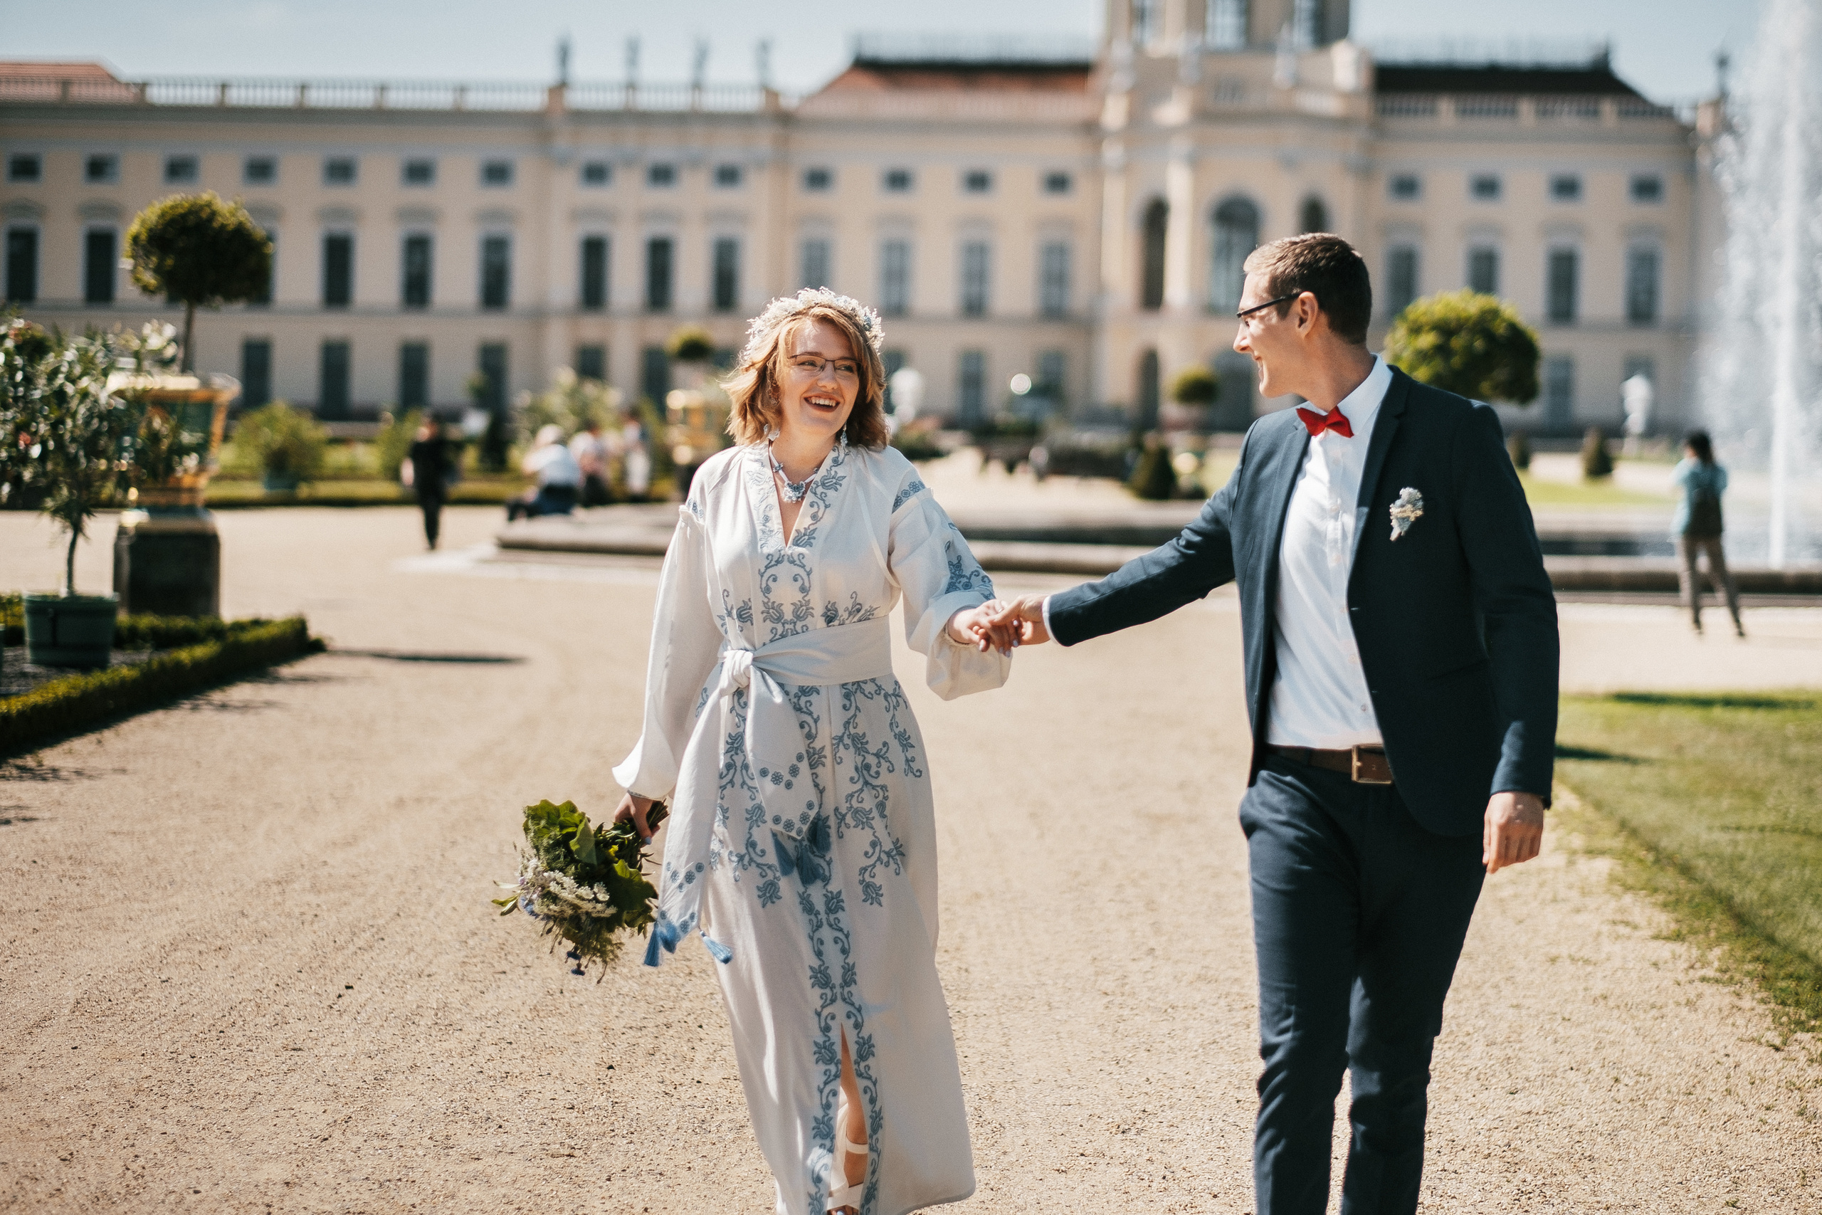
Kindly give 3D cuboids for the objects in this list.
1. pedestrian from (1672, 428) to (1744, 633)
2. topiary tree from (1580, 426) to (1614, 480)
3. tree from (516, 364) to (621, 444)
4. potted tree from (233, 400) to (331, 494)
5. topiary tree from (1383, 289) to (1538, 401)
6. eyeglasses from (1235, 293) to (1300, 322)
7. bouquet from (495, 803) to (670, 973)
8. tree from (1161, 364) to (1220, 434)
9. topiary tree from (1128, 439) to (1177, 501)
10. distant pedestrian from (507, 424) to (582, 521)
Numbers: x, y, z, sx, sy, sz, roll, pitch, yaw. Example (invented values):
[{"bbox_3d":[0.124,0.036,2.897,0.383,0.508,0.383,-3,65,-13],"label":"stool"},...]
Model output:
[{"bbox_3d":[6.332,-0.582,33.800,0.520,1.640,0.420,0,3,-27],"label":"pedestrian"},{"bbox_3d":[20.196,-4.538,125.000,0.950,1.550,0.950,1,2,0],"label":"topiary tree"},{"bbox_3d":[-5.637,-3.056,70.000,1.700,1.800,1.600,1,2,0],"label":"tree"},{"bbox_3d":[-11.287,-2.912,76.000,1.700,1.550,1.600,1,2,0],"label":"potted tree"},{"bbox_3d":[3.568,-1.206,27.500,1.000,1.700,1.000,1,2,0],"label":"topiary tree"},{"bbox_3d":[0.586,-0.487,6.850,0.140,0.045,0.140,-19,1,7],"label":"eyeglasses"},{"bbox_3d":[-0.600,0.506,7.700,0.320,0.320,0.290,39,-10,0],"label":"bouquet"},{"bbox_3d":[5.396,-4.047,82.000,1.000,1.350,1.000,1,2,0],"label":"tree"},{"bbox_3d":[5.138,-2.906,90.000,1.000,1.400,1.000,1,2,0],"label":"topiary tree"},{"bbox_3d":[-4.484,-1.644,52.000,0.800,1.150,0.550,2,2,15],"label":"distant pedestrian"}]

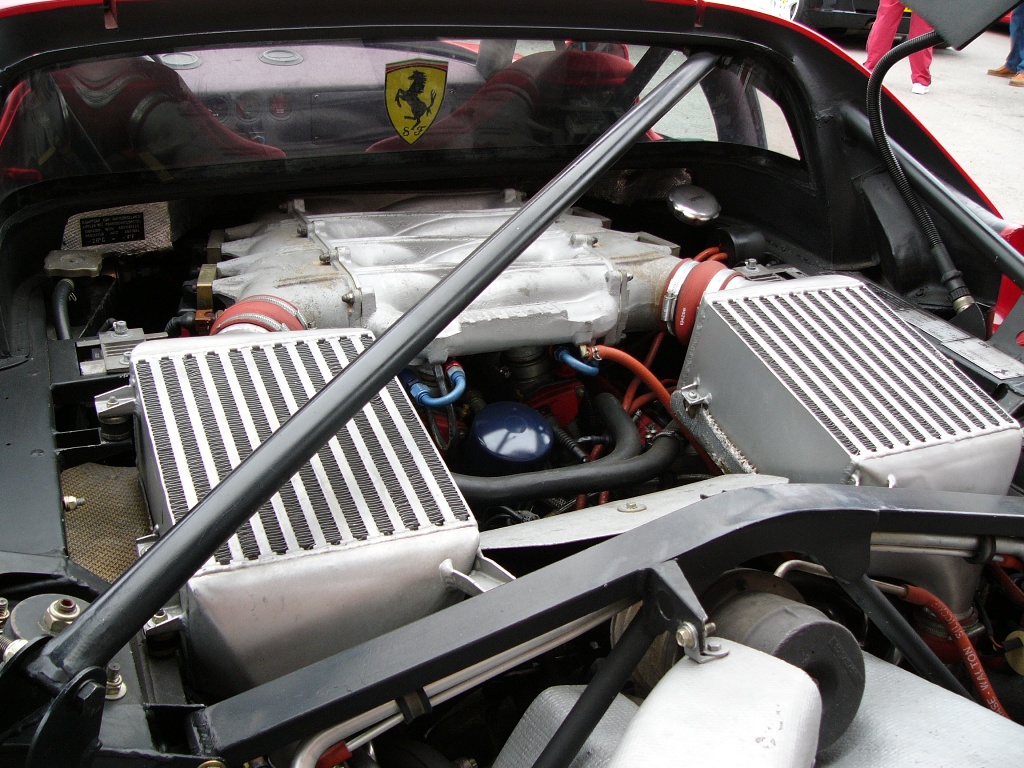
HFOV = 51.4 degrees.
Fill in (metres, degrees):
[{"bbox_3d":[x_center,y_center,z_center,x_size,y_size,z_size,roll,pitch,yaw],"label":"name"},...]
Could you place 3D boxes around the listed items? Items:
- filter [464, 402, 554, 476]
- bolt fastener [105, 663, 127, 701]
[{"bbox_3d":[-0.008,0.087,1.250,0.095,0.115,0.095,-7,46,-25],"label":"filter"},{"bbox_3d":[-0.283,0.210,0.756,0.021,0.021,0.021,3,24,-32],"label":"bolt fastener"}]

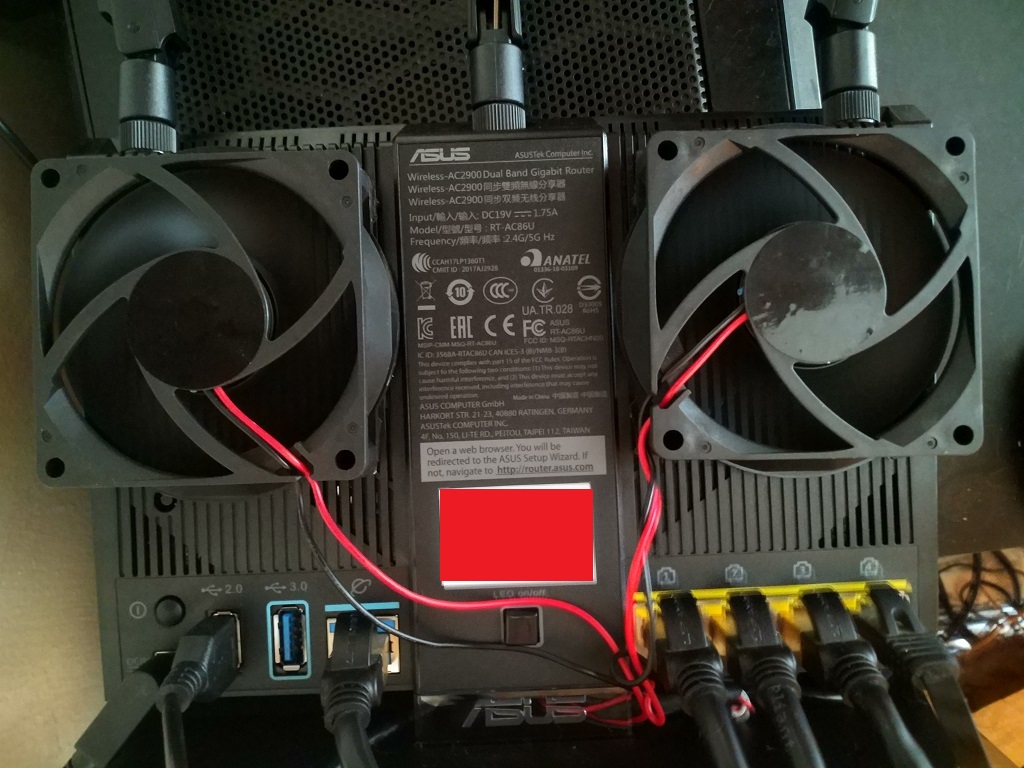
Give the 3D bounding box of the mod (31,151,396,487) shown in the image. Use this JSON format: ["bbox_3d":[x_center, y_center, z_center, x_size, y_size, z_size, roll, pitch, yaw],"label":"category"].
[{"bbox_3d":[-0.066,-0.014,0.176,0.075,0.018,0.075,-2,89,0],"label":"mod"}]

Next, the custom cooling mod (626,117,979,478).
[{"bbox_3d":[0.064,-0.019,0.176,0.075,0.018,0.075,-1,89,0],"label":"custom cooling mod"}]

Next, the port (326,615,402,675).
[{"bbox_3d":[-0.033,0.058,0.184,0.016,0.013,0.013,-2,92,0],"label":"port"}]

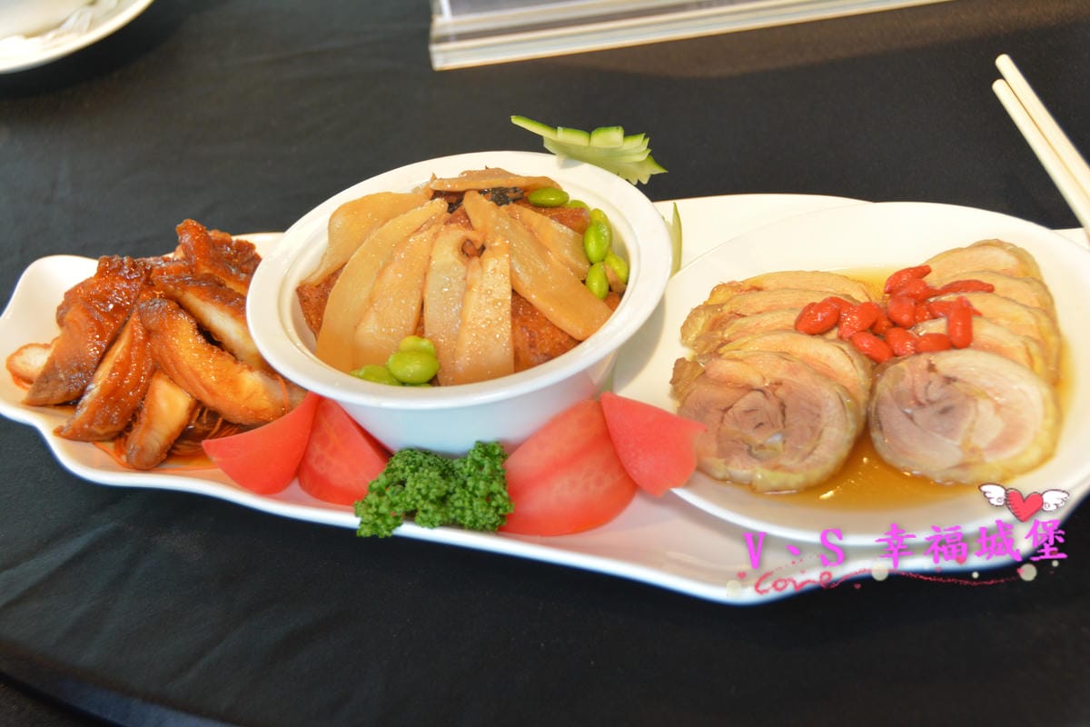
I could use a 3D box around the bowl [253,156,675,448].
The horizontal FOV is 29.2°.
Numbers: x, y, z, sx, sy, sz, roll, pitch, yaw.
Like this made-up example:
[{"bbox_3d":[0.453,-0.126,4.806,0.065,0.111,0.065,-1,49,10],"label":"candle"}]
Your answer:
[{"bbox_3d":[-0.028,-0.011,0.783,0.156,0.061,0.156,-5,38,4],"label":"bowl"}]

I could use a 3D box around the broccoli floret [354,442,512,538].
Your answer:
[{"bbox_3d":[-0.039,0.045,0.731,0.055,0.029,0.036,-9,38,0],"label":"broccoli floret"}]

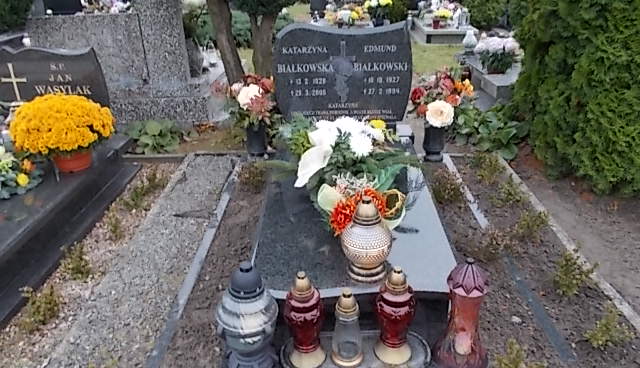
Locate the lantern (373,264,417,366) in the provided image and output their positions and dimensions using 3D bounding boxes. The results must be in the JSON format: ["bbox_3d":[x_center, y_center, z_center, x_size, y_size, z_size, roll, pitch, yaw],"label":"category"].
[{"bbox_3d":[0.238,0.395,1.488,0.122,0.321,0.122,0,25,0],"label":"lantern"}]

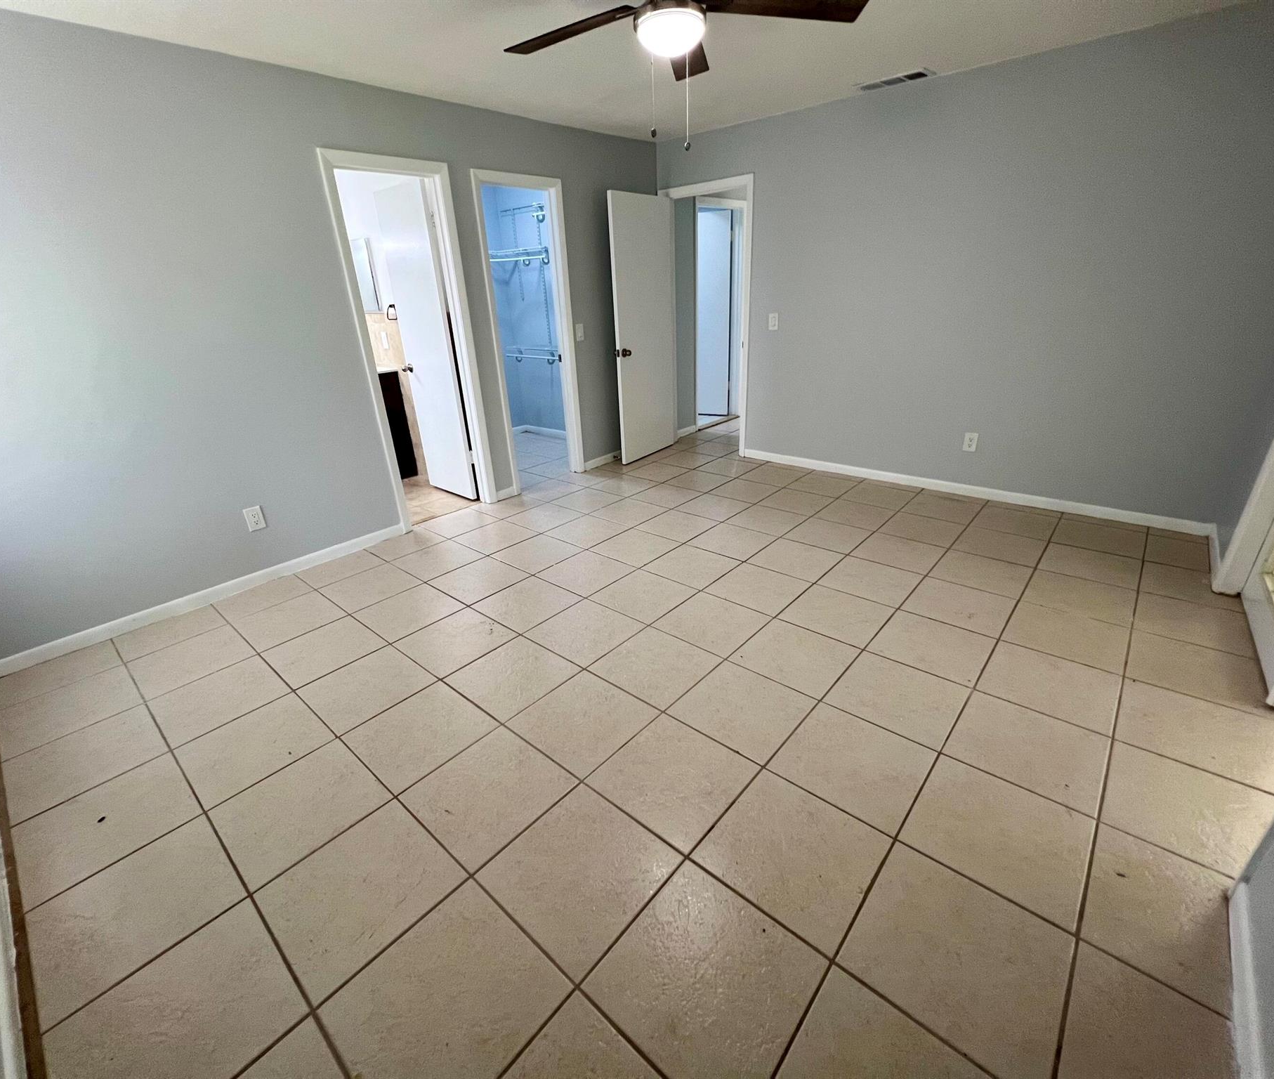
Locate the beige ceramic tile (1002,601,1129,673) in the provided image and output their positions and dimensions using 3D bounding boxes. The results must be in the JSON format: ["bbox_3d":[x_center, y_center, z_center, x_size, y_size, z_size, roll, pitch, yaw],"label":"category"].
[{"bbox_3d":[1.876,0.421,2.365,0.411,0.012,0.415,18,32,38],"label":"beige ceramic tile"}]

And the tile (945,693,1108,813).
[{"bbox_3d":[1.229,0.654,1.704,0.393,0.010,0.393,17,31,38],"label":"tile"}]

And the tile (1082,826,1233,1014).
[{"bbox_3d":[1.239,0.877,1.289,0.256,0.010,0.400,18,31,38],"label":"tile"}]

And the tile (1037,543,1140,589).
[{"bbox_3d":[2.405,0.138,2.869,0.400,0.010,0.400,17,31,38],"label":"tile"}]

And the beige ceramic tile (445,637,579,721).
[{"bbox_3d":[-0.505,0.560,2.216,0.400,0.010,0.400,17,31,38],"label":"beige ceramic tile"}]

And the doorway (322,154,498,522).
[{"bbox_3d":[-1.374,-1.120,3.384,0.120,2.100,0.716,21,34,40],"label":"doorway"}]

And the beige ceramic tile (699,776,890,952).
[{"bbox_3d":[0.429,0.858,1.494,0.398,0.010,0.398,17,31,38],"label":"beige ceramic tile"}]

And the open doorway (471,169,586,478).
[{"bbox_3d":[-0.755,-1.418,3.960,0.120,2.090,0.662,20,33,39],"label":"open doorway"}]

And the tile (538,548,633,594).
[{"bbox_3d":[-0.284,0.194,3.081,0.415,0.012,0.415,18,31,38],"label":"tile"}]

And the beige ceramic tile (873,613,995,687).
[{"bbox_3d":[1.247,0.448,2.284,0.400,0.010,0.400,17,31,38],"label":"beige ceramic tile"}]

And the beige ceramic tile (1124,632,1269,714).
[{"bbox_3d":[2.190,0.521,2.111,0.408,0.012,0.415,18,32,38],"label":"beige ceramic tile"}]

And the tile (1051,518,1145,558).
[{"bbox_3d":[2.651,-0.001,3.101,0.395,0.012,0.395,19,33,37],"label":"tile"}]

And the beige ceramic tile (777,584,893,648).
[{"bbox_3d":[0.910,0.342,2.459,0.393,0.010,0.393,17,31,38],"label":"beige ceramic tile"}]

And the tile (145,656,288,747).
[{"bbox_3d":[-1.703,0.648,2.213,0.415,0.012,0.403,17,31,37],"label":"tile"}]

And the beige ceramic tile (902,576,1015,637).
[{"bbox_3d":[1.530,0.313,2.563,0.400,0.010,0.400,17,31,38],"label":"beige ceramic tile"}]

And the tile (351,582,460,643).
[{"bbox_3d":[-1.145,0.366,2.732,0.400,0.010,0.400,17,31,38],"label":"tile"}]

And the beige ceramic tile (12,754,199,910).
[{"bbox_3d":[-1.611,0.859,1.650,0.400,0.010,0.390,17,31,38],"label":"beige ceramic tile"}]

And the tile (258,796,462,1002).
[{"bbox_3d":[-0.743,0.943,1.466,0.407,0.012,0.400,18,31,38],"label":"tile"}]

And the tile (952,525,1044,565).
[{"bbox_3d":[2.104,0.038,3.132,0.400,0.010,0.400,17,31,38],"label":"tile"}]

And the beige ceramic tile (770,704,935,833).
[{"bbox_3d":[0.704,0.725,1.765,0.395,0.012,0.395,19,33,37],"label":"beige ceramic tile"}]

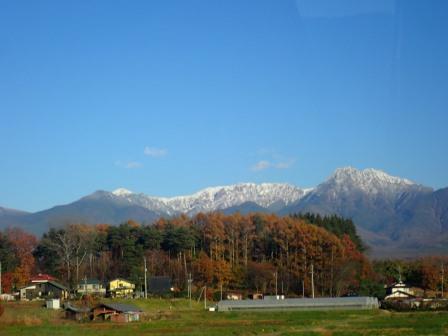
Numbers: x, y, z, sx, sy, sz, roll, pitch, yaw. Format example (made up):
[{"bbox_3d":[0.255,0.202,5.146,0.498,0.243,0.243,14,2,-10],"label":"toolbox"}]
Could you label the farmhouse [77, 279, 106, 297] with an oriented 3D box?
[{"bbox_3d":[-37.880,34.160,370.000,8.200,5.100,6.500,0,-5,-3],"label":"farmhouse"}]

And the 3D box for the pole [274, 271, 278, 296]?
[{"bbox_3d":[16.320,36.160,400.000,0.500,9.000,0.400,0,-5,0],"label":"pole"}]

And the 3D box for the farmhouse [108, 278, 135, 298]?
[{"bbox_3d":[-28.770,34.130,365.000,6.800,5.800,8.000,-1,-5,6],"label":"farmhouse"}]

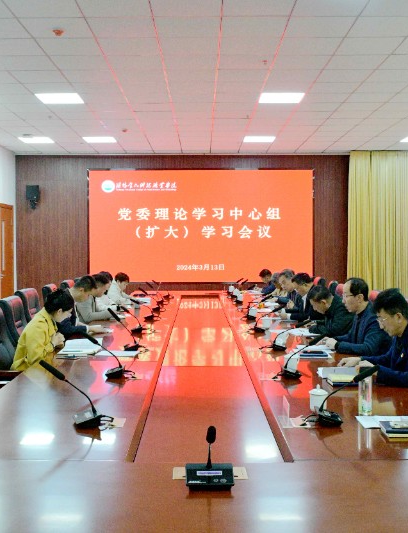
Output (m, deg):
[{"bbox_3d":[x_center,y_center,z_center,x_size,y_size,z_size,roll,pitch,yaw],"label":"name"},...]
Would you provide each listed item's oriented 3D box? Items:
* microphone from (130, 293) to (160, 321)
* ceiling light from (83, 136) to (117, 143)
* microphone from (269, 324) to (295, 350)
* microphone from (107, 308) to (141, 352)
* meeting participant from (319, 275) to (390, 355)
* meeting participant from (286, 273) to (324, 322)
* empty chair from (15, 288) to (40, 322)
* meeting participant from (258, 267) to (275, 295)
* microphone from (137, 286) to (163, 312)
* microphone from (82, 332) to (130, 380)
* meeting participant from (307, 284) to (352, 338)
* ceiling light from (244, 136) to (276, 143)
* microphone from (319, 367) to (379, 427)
[{"bbox_3d":[-0.690,0.479,6.750,0.275,0.245,0.160,0,1,0],"label":"microphone"},{"bbox_3d":[-1.962,-2.387,11.323,0.590,0.050,0.580,0,2,0],"label":"ceiling light"},{"bbox_3d":[0.623,0.489,4.342,0.280,0.220,0.140,0,2,0],"label":"microphone"},{"bbox_3d":[-0.623,0.485,4.678,0.250,0.315,0.140,0,2,-9],"label":"microphone"},{"bbox_3d":[1.210,0.750,4.620,0.680,1.320,0.540,0,1,0],"label":"meeting participant"},{"bbox_3d":[1.210,0.720,6.600,0.660,1.280,0.540,0,1,0],"label":"meeting participant"},{"bbox_3d":[-1.668,0.826,6.849,0.680,1.080,0.600,0,2,0],"label":"empty chair"},{"bbox_3d":[1.141,0.610,8.932,0.750,1.200,0.520,0,2,0],"label":"meeting participant"},{"bbox_3d":[-0.656,0.406,7.377,0.260,0.290,0.140,0,2,-6],"label":"microphone"},{"bbox_3d":[-0.630,0.547,3.720,0.275,0.260,0.160,0,1,0],"label":"microphone"},{"bbox_3d":[1.215,0.730,5.235,0.780,1.200,0.520,0,2,0],"label":"meeting participant"},{"bbox_3d":[1.043,-2.394,11.326,0.590,0.050,0.580,0,2,0],"label":"ceiling light"},{"bbox_3d":[0.660,0.577,2.720,0.290,0.250,0.160,0,1,0],"label":"microphone"}]

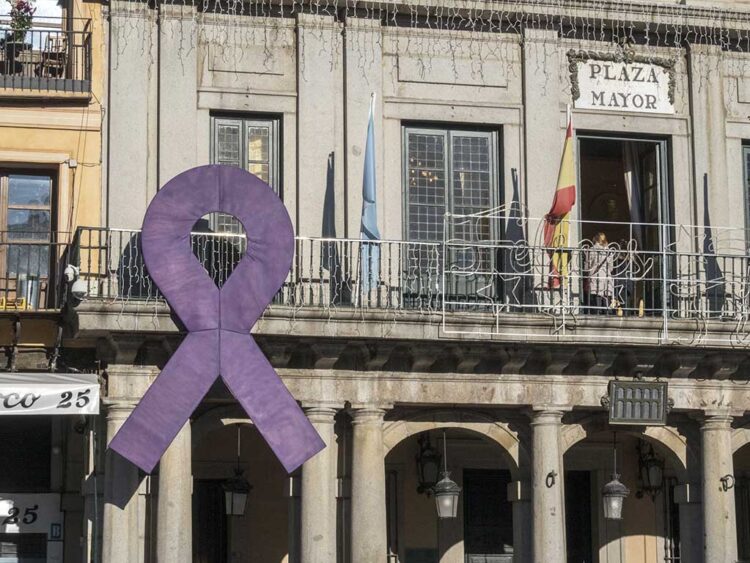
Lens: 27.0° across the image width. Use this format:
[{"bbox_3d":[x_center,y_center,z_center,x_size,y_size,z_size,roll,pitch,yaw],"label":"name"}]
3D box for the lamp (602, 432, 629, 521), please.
[{"bbox_3d":[4.214,3.419,27.358,0.430,1.517,0.430,0,-8,0],"label":"lamp"}]

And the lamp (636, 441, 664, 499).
[{"bbox_3d":[5.312,3.629,30.102,0.450,1.100,0.600,2,-8,-14],"label":"lamp"}]

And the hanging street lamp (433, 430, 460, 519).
[{"bbox_3d":[1.217,3.293,26.621,0.430,1.476,0.430,2,-8,-14],"label":"hanging street lamp"}]

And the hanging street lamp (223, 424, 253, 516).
[{"bbox_3d":[-2.271,3.122,25.768,0.430,1.493,0.430,2,-8,-14],"label":"hanging street lamp"}]

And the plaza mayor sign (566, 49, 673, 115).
[{"bbox_3d":[4.382,-3.533,27.602,1.965,1.054,0.120,2,-8,-14],"label":"plaza mayor sign"}]

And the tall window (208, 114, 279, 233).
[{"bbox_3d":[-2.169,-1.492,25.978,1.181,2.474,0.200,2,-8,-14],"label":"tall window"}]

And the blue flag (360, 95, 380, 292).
[{"bbox_3d":[-0.074,-1.413,24.985,0.300,3.168,0.250,2,-8,-14],"label":"blue flag"}]

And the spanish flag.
[{"bbox_3d":[3.060,-1.355,25.765,0.470,2.918,0.300,2,-8,-14],"label":"spanish flag"}]

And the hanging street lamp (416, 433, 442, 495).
[{"bbox_3d":[1.012,3.391,29.054,0.450,1.133,0.600,2,-8,-14],"label":"hanging street lamp"}]

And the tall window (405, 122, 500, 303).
[{"bbox_3d":[1.303,-1.097,26.796,1.683,3.082,0.200,2,-8,-14],"label":"tall window"}]

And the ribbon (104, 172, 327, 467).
[{"bbox_3d":[-2.407,0.599,24.009,3.320,4.687,0.300,2,-8,-14],"label":"ribbon"}]

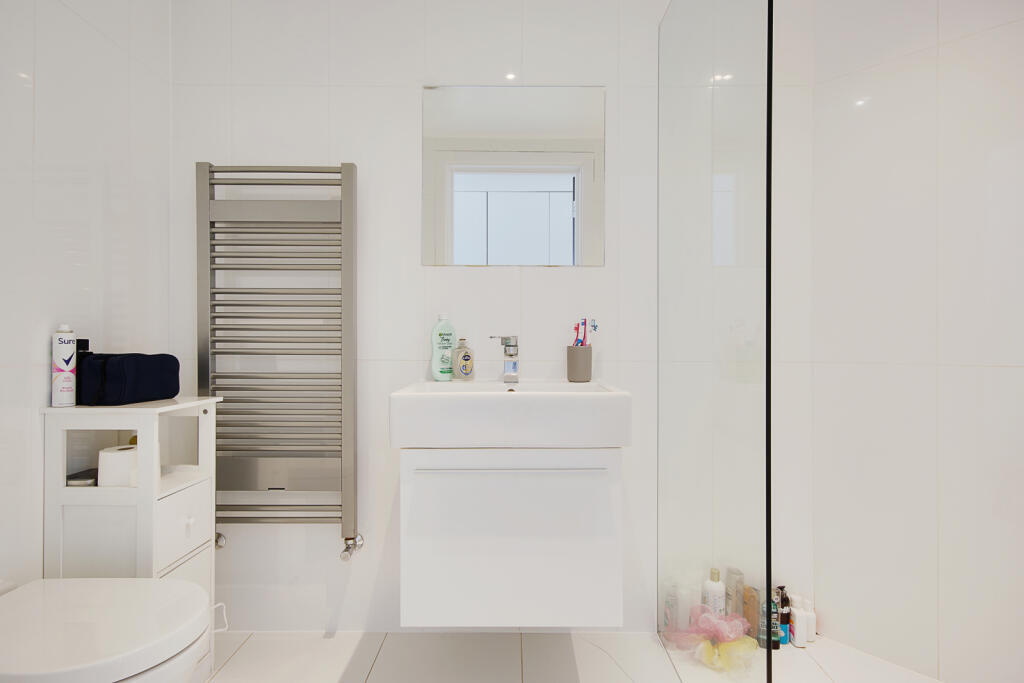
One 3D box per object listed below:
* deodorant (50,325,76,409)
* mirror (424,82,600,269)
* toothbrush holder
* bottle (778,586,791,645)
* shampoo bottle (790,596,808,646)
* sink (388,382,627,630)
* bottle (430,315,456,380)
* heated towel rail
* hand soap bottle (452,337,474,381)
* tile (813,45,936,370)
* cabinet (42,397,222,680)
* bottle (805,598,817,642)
[{"bbox_3d":[-1.089,0.060,1.318,0.048,0.200,0.048,0,0,37],"label":"deodorant"},{"bbox_3d":[0.005,-0.539,1.770,0.598,0.592,0.015,0,0,0],"label":"mirror"},{"bbox_3d":[0.212,0.070,1.705,0.077,0.112,0.077,0,0,0],"label":"toothbrush holder"},{"bbox_3d":[0.875,0.872,1.735,0.045,0.175,0.040,0,0,27],"label":"bottle"},{"bbox_3d":[0.913,0.884,1.720,0.040,0.155,0.052,0,0,-37],"label":"shampoo bottle"},{"bbox_3d":[-0.001,0.423,1.562,0.602,0.592,0.436,0,0,0],"label":"sink"},{"bbox_3d":[-0.219,0.021,1.725,0.076,0.212,0.046,0,0,-5],"label":"bottle"},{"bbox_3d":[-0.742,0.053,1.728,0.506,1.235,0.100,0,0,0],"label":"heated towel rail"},{"bbox_3d":[-0.153,0.060,1.705,0.071,0.134,0.044,0,0,-12],"label":"hand soap bottle"},{"bbox_3d":[1.103,-0.388,1.656,0.010,0.904,0.322,0,0,-39],"label":"tile"},{"bbox_3d":[-0.973,0.559,1.415,0.292,0.800,0.262,0,0,0],"label":"cabinet"},{"bbox_3d":[0.960,0.897,1.742,0.046,0.128,0.036,0,0,37],"label":"bottle"}]

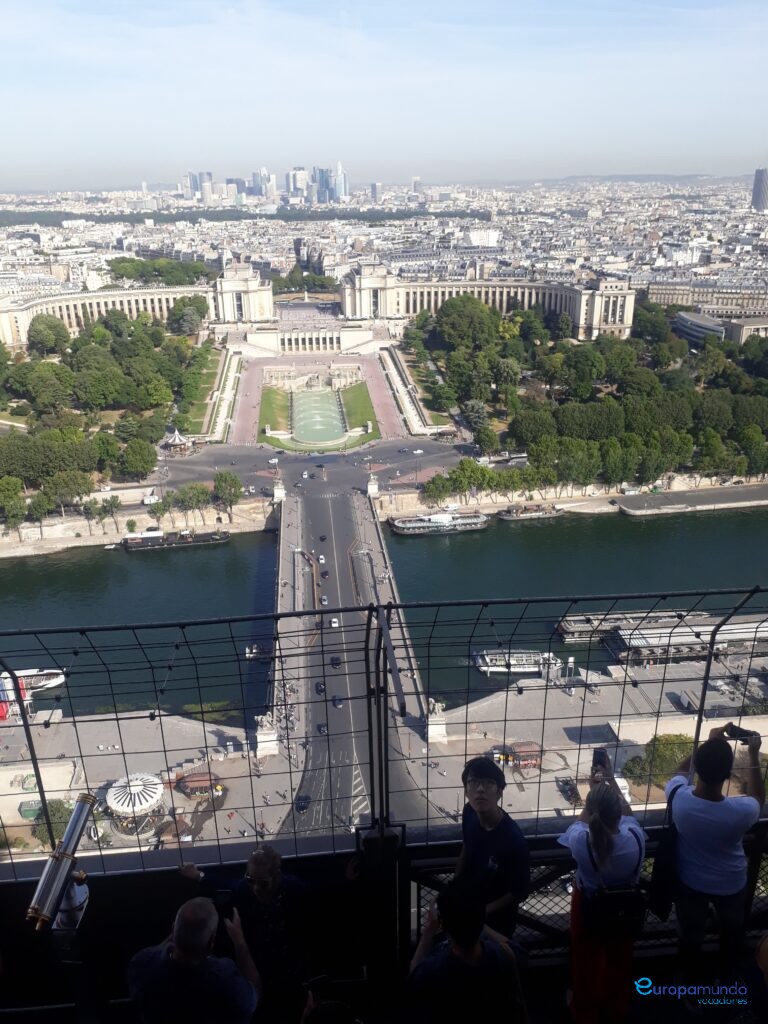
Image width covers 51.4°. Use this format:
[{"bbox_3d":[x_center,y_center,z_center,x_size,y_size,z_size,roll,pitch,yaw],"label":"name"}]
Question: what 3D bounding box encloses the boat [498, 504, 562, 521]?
[{"bbox_3d":[60.301,-0.053,326.732,27.500,3.600,5.400,-4,23,-10],"label":"boat"}]

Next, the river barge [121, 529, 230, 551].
[{"bbox_3d":[-77.661,9.777,300.196,39.300,4.200,5.800,-5,23,-12],"label":"river barge"}]

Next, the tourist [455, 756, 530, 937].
[{"bbox_3d":[0.523,1.940,3.920,0.500,1.720,0.320,12,25,26],"label":"tourist"}]

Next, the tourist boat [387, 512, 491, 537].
[{"bbox_3d":[21.576,4.064,314.139,40.300,5.200,8.500,-4,23,-9],"label":"tourist boat"}]

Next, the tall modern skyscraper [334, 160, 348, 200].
[{"bbox_3d":[-221.793,-1727.082,4192.817,70.000,230.000,62.000,-1,23,-3],"label":"tall modern skyscraper"}]

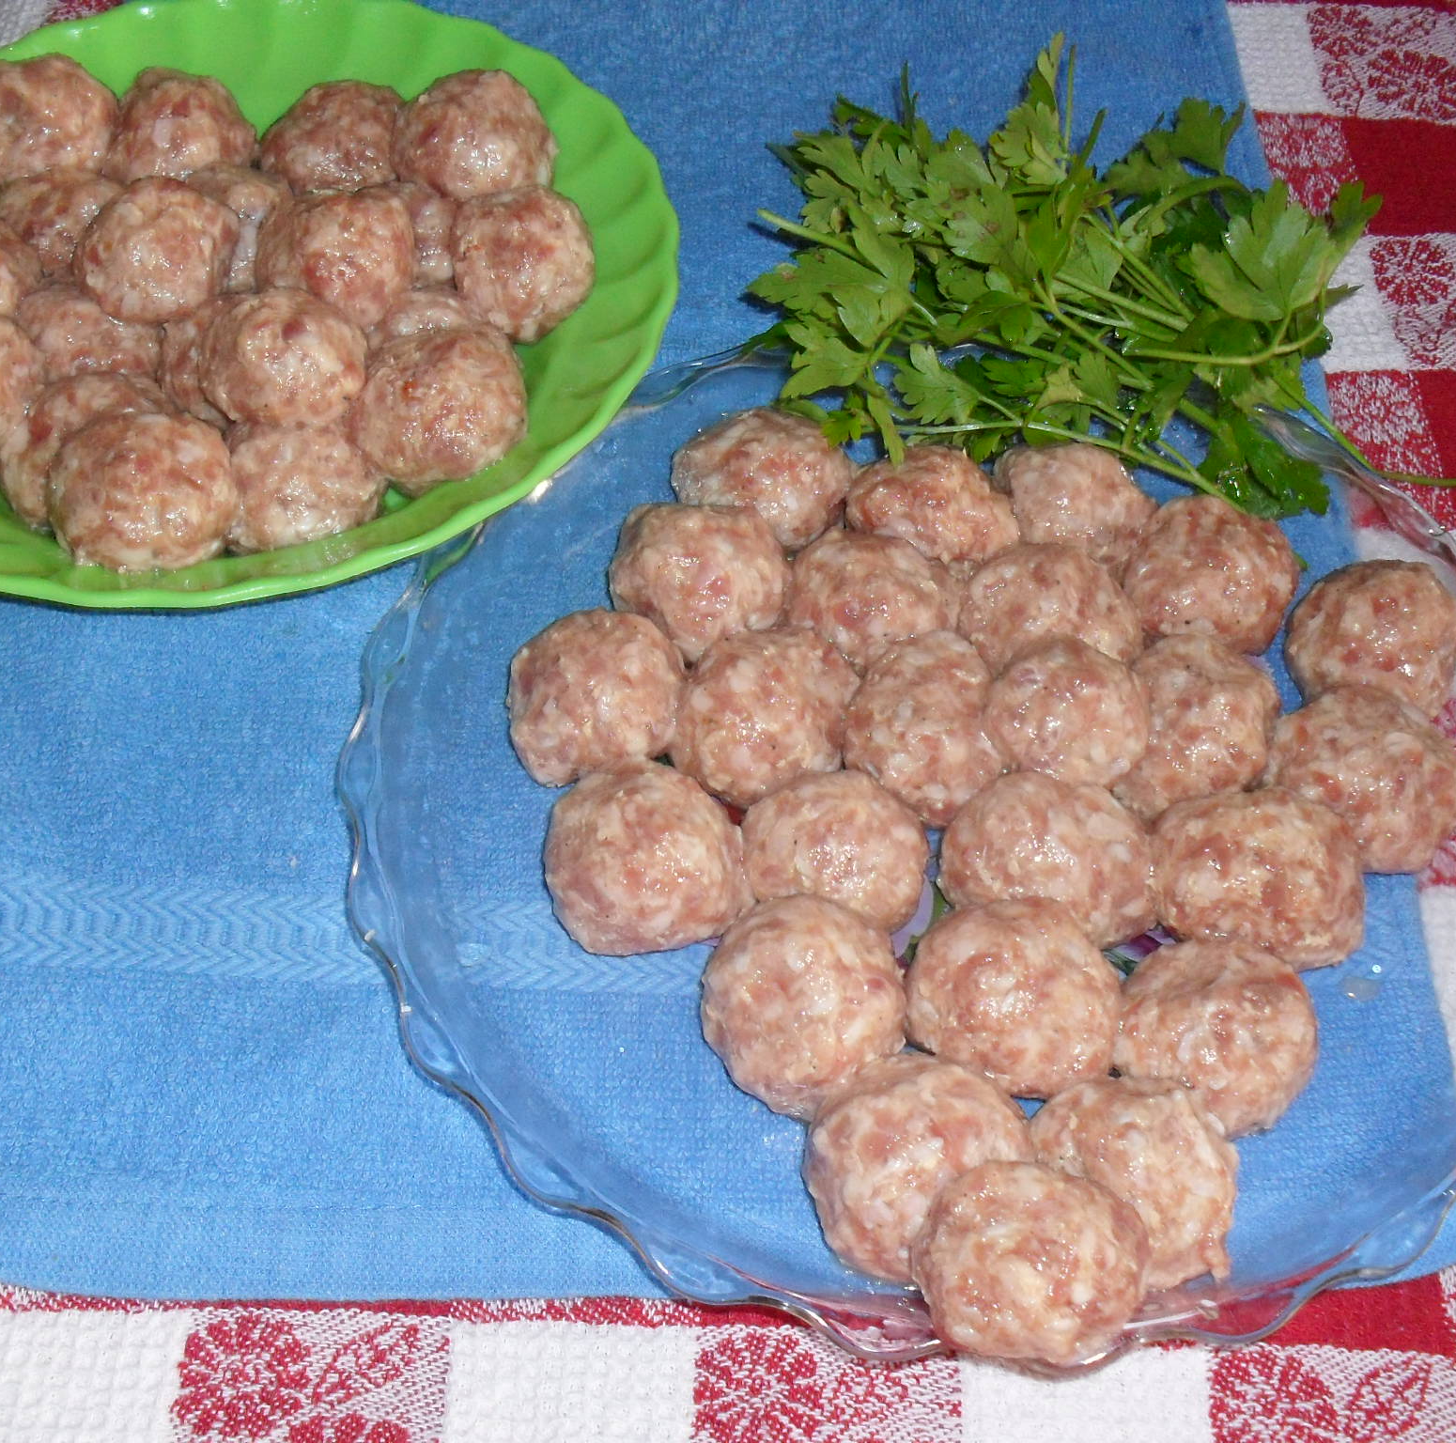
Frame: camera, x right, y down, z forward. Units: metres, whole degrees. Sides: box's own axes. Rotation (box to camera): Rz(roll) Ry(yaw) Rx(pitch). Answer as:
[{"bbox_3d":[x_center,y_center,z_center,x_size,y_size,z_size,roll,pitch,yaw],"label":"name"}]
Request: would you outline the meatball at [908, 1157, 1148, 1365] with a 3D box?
[{"bbox_3d":[0.060,0.107,0.418,0.046,0.039,0.043,5,52,0],"label":"meatball"}]

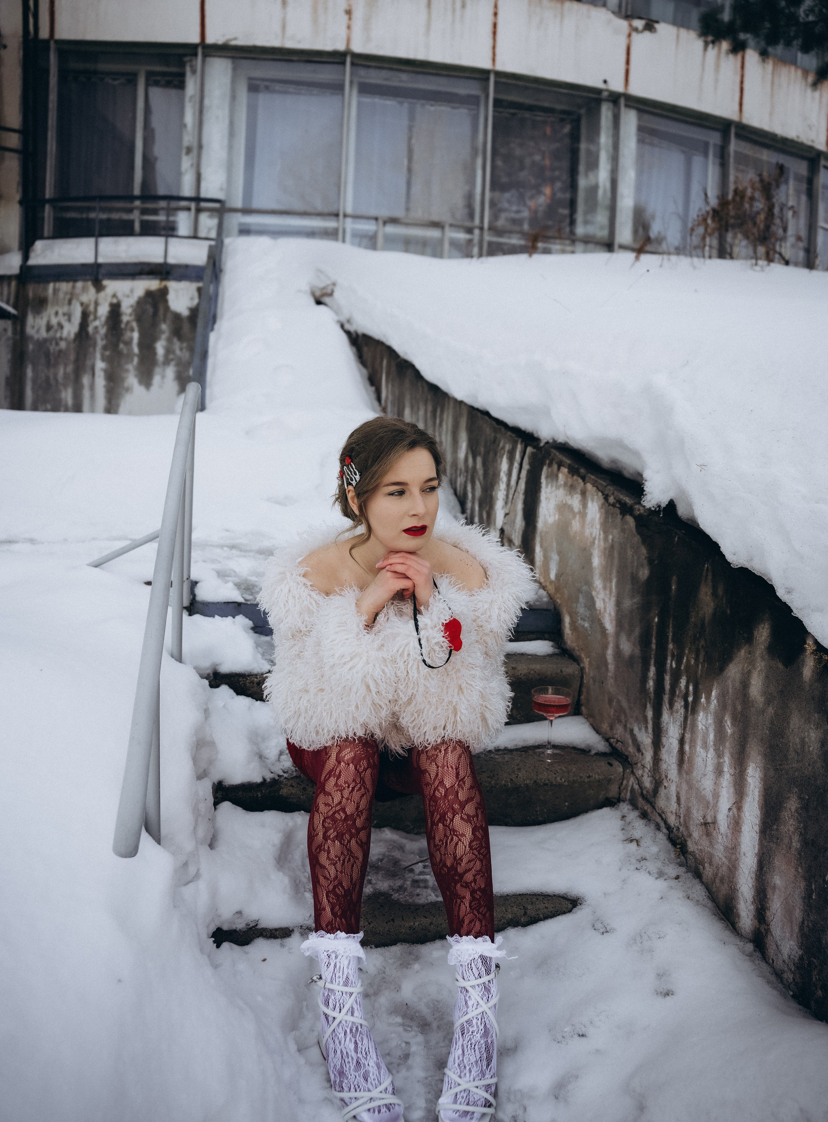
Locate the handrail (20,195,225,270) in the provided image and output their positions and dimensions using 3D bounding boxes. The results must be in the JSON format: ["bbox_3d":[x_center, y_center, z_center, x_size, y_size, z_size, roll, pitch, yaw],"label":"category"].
[{"bbox_3d":[-3.306,-3.718,9.400,2.280,0.780,0.400,3,5,5],"label":"handrail"}]

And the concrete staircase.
[{"bbox_3d":[-0.010,0.480,2.128,1.080,0.613,1.108,1,5,-11],"label":"concrete staircase"}]

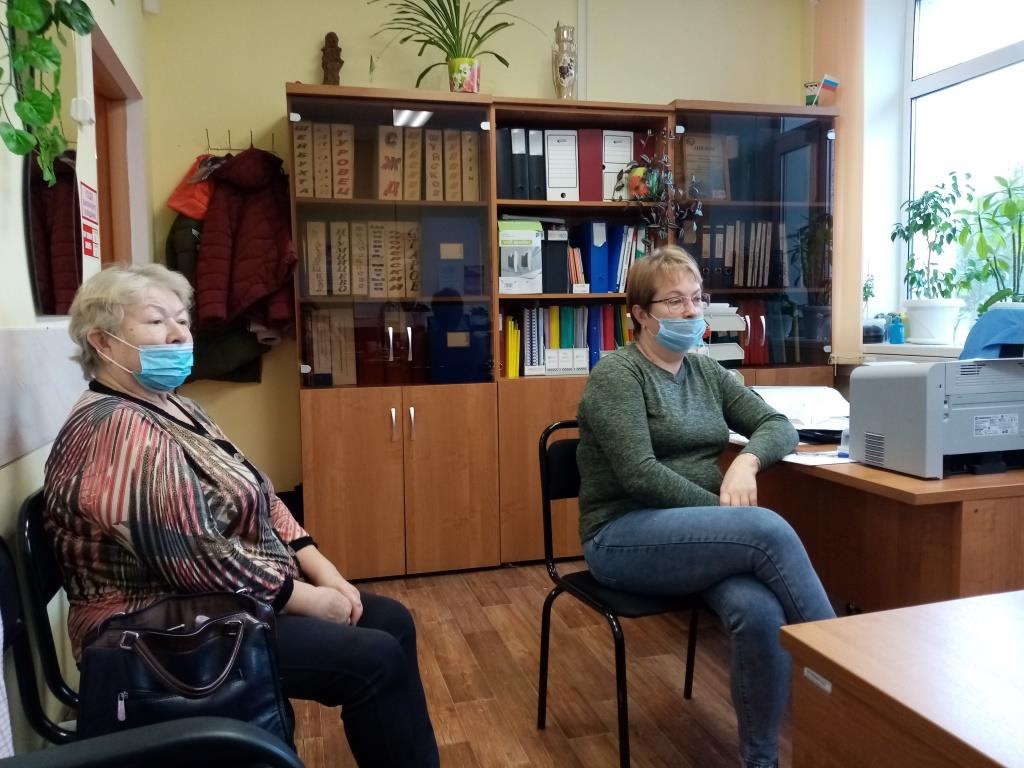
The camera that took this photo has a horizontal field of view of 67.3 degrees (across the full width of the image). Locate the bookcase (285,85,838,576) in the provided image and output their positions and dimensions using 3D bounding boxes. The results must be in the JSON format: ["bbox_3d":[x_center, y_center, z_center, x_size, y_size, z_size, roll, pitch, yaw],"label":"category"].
[{"bbox_3d":[0.291,-0.220,3.552,2.448,2.025,0.420,-2,4,-13],"label":"bookcase"}]

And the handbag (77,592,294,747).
[{"bbox_3d":[-0.460,0.425,1.110,0.290,0.220,0.160,-3,4,-18],"label":"handbag"}]

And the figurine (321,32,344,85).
[{"bbox_3d":[-0.740,-1.310,3.151,0.105,0.252,0.100,-2,4,-13],"label":"figurine"}]

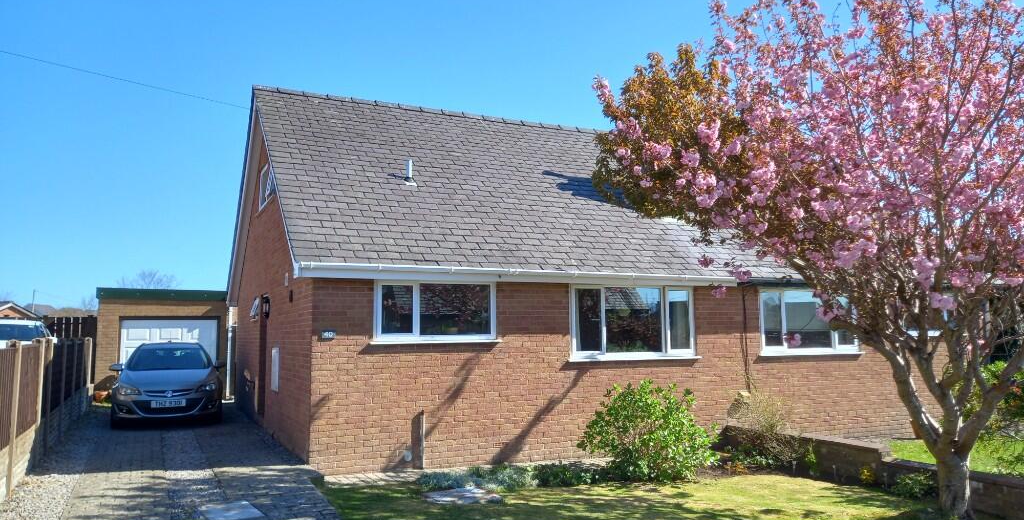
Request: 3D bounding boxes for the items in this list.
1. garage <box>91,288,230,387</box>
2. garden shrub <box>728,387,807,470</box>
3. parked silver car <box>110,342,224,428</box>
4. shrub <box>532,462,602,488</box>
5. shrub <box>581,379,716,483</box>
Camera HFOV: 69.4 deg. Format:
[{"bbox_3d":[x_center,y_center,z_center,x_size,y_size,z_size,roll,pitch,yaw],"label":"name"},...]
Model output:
[{"bbox_3d":[-9.467,2.296,20.282,3.100,2.620,5.200,2,-7,-25],"label":"garage"},{"bbox_3d":[3.548,2.333,10.311,1.080,1.030,1.000,2,-7,-25],"label":"garden shrub"},{"bbox_3d":[-6.748,2.350,14.560,1.920,1.500,4.400,2,-7,-25],"label":"parked silver car"},{"bbox_3d":[0.667,2.555,8.894,0.820,0.290,0.600,2,-7,-25],"label":"shrub"},{"bbox_3d":[1.682,2.151,9.450,1.720,1.220,1.550,2,-7,-25],"label":"shrub"}]

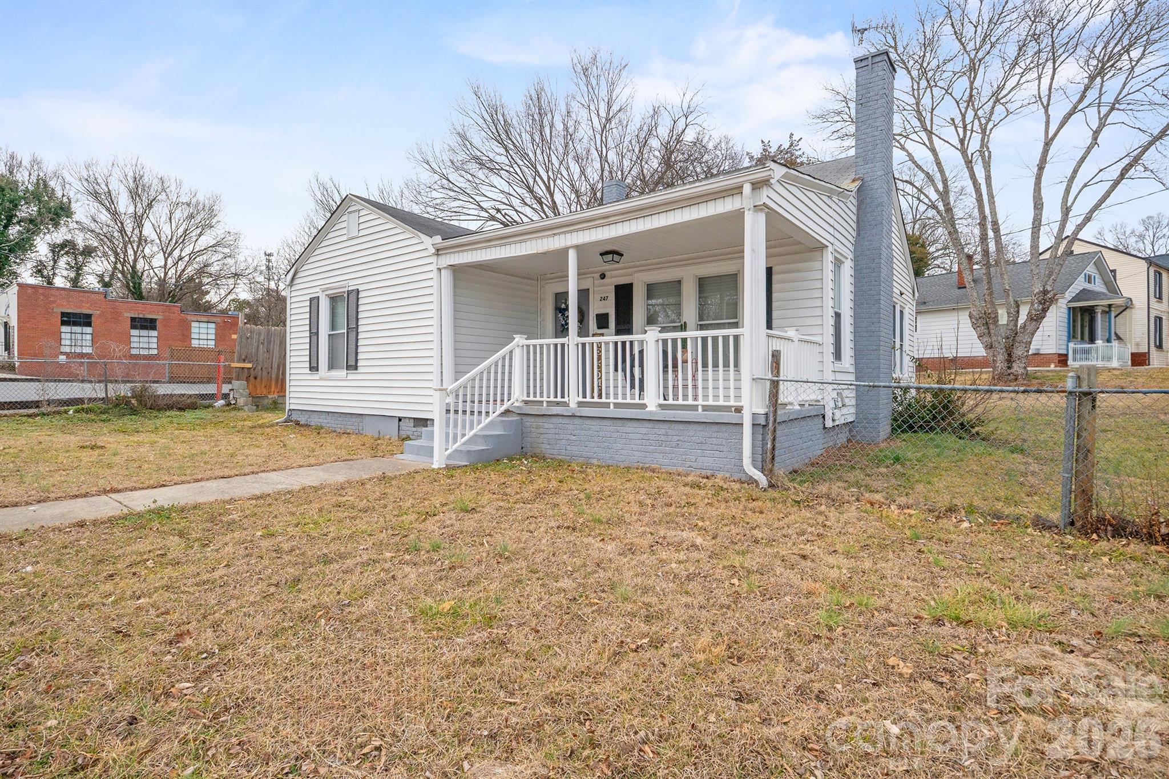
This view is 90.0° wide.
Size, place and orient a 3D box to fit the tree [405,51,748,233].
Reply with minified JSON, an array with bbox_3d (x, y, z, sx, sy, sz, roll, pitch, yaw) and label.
[{"bbox_3d":[-0.300,-7.400,26.000,14.800,15.200,12.500,0,0,0],"label":"tree"}]

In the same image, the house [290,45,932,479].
[{"bbox_3d":[0.508,-2.078,12.884,11.199,6.127,10.195,0,0,38],"label":"house"}]

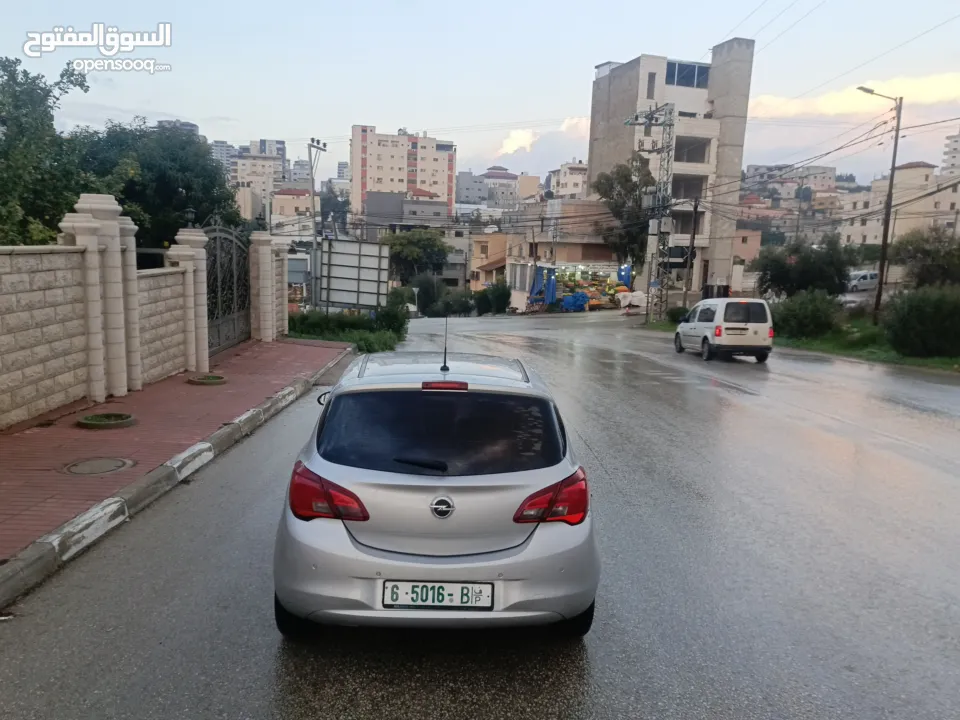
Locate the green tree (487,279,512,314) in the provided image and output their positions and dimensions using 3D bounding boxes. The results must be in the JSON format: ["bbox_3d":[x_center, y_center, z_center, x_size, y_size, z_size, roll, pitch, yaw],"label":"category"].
[{"bbox_3d":[1.469,-4.566,48.296,1.900,2.679,1.900,2,9,0],"label":"green tree"}]

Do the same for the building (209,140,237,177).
[{"bbox_3d":[-219.266,-166.104,567.519,23.558,37.290,22.000,-1,9,-18],"label":"building"}]

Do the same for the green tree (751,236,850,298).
[{"bbox_3d":[20.899,-6.040,43.000,6.200,4.200,5.000,7,10,26],"label":"green tree"}]

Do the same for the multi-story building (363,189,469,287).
[{"bbox_3d":[-9.845,-19.665,108.415,16.244,15.325,13.000,2,9,0],"label":"multi-story building"}]

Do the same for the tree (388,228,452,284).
[{"bbox_3d":[-7.272,-12.139,80.000,7.700,7.300,7.200,2,9,0],"label":"tree"}]

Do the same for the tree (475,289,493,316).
[{"bbox_3d":[0.321,-5.270,61.000,1.700,2.600,1.700,2,9,0],"label":"tree"}]

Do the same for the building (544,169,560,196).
[{"bbox_3d":[20.509,-48.170,183.346,4.546,7.755,11.000,4,9,10],"label":"building"}]

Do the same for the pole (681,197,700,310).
[{"bbox_3d":[15.281,-7.535,48.281,0.320,8.360,0.320,3,10,0],"label":"pole"}]

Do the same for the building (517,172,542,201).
[{"bbox_3d":[14.907,-52.868,205.428,6.611,8.714,11.000,2,9,0],"label":"building"}]

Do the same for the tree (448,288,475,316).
[{"bbox_3d":[-1.251,-3.887,45.000,1.800,1.950,1.800,2,10,0],"label":"tree"}]

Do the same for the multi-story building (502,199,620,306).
[{"bbox_3d":[8.475,-11.273,70.421,11.914,10.742,11.000,3,9,3],"label":"multi-story building"}]

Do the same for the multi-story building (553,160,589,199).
[{"bbox_3d":[25.414,-47.466,179.000,12.000,11.000,11.000,4,10,9],"label":"multi-story building"}]

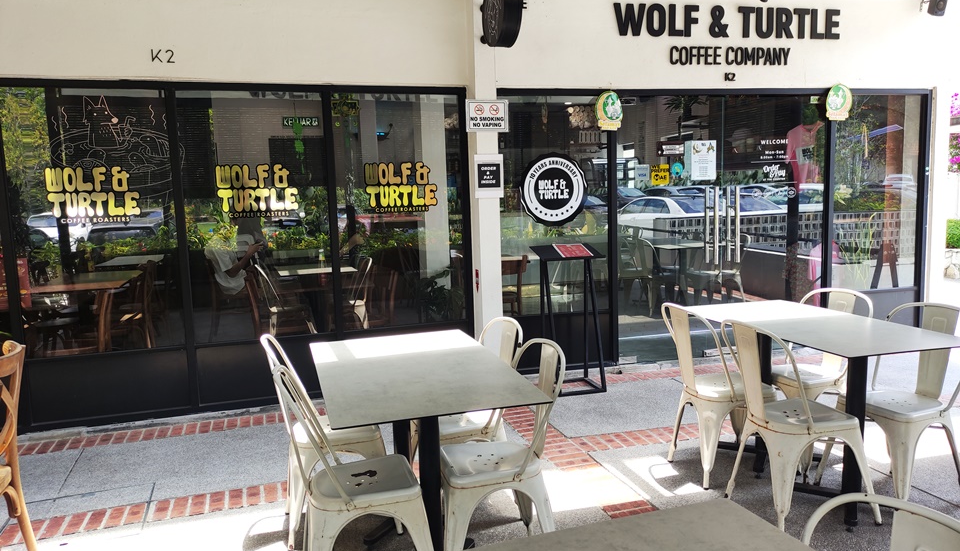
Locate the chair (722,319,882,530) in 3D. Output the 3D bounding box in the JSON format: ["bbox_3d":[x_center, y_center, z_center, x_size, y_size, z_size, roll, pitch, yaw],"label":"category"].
[{"bbox_3d":[1.330,0.595,2.936,0.500,0.840,0.440,-4,7,-14],"label":"chair"}]

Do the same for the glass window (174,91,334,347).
[{"bbox_3d":[-1.433,-0.370,4.475,0.893,1.595,0.050,-4,7,-16],"label":"glass window"}]

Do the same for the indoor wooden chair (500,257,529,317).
[{"bbox_3d":[0.147,0.241,6.127,0.430,0.820,0.460,-4,7,-16],"label":"indoor wooden chair"}]

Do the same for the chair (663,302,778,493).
[{"bbox_3d":[1.177,0.546,3.357,0.500,0.840,0.440,-3,7,-12],"label":"chair"}]

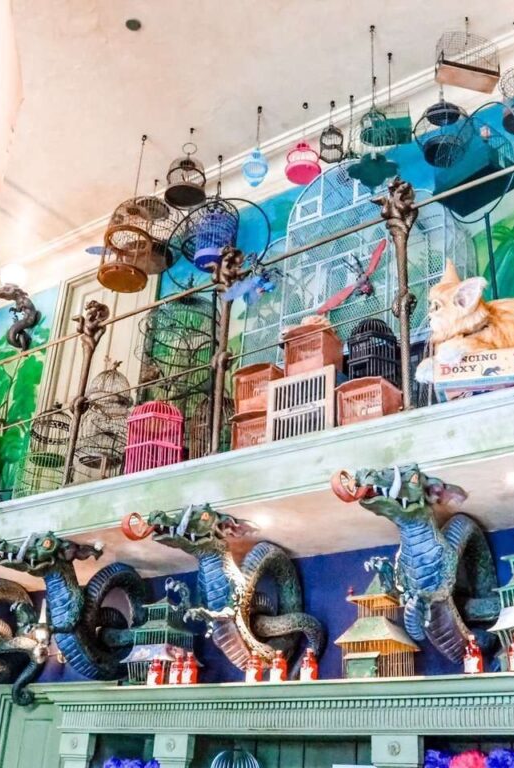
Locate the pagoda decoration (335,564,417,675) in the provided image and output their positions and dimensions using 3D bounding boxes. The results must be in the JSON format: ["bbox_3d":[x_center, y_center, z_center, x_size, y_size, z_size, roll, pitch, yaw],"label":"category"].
[{"bbox_3d":[0.542,1.076,3.711,0.276,0.502,0.288,-15,-32,33],"label":"pagoda decoration"}]

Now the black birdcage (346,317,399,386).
[{"bbox_3d":[0.600,-0.105,4.292,0.288,0.546,0.256,-19,-34,37],"label":"black birdcage"}]

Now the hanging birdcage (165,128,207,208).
[{"bbox_3d":[-0.491,-1.524,5.883,0.280,0.483,0.280,3,-27,1],"label":"hanging birdcage"}]

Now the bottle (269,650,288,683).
[{"bbox_3d":[0.095,1.288,3.780,0.080,0.138,0.080,3,-27,1],"label":"bottle"}]

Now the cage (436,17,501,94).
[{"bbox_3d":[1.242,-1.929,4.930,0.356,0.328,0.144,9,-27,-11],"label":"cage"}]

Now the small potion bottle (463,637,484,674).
[{"bbox_3d":[0.900,1.141,3.461,0.080,0.162,0.080,-15,-32,32],"label":"small potion bottle"}]

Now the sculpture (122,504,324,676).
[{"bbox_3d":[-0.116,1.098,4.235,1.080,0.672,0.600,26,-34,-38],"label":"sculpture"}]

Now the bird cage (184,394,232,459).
[{"bbox_3d":[-0.264,0.286,4.511,0.240,0.510,0.240,3,-27,1],"label":"bird cage"}]

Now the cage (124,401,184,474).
[{"bbox_3d":[-0.601,0.337,4.803,0.332,0.531,0.328,-7,-28,19],"label":"cage"}]

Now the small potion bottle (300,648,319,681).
[{"bbox_3d":[0.248,1.323,3.888,0.084,0.153,0.084,2,-26,1],"label":"small potion bottle"}]

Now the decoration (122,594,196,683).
[{"bbox_3d":[-0.522,1.454,4.649,0.332,0.520,0.332,-15,-32,32],"label":"decoration"}]

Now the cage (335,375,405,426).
[{"bbox_3d":[0.545,0.137,3.966,0.250,0.256,0.232,-15,-32,32],"label":"cage"}]

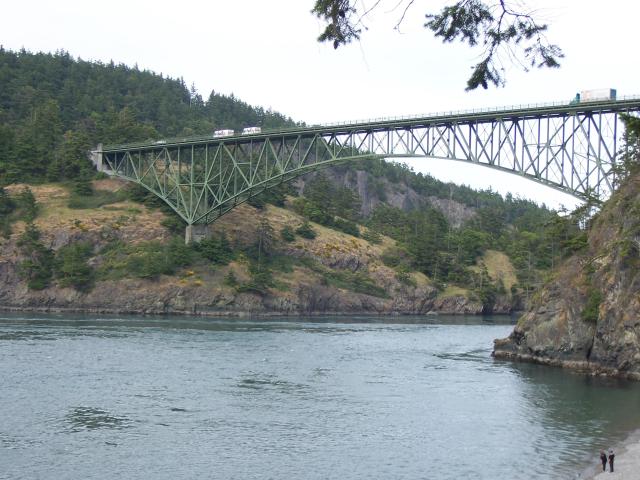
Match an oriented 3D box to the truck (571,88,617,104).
[{"bbox_3d":[65.209,-33.579,309.346,2.500,4.050,11.900,2,-1,-42],"label":"truck"}]

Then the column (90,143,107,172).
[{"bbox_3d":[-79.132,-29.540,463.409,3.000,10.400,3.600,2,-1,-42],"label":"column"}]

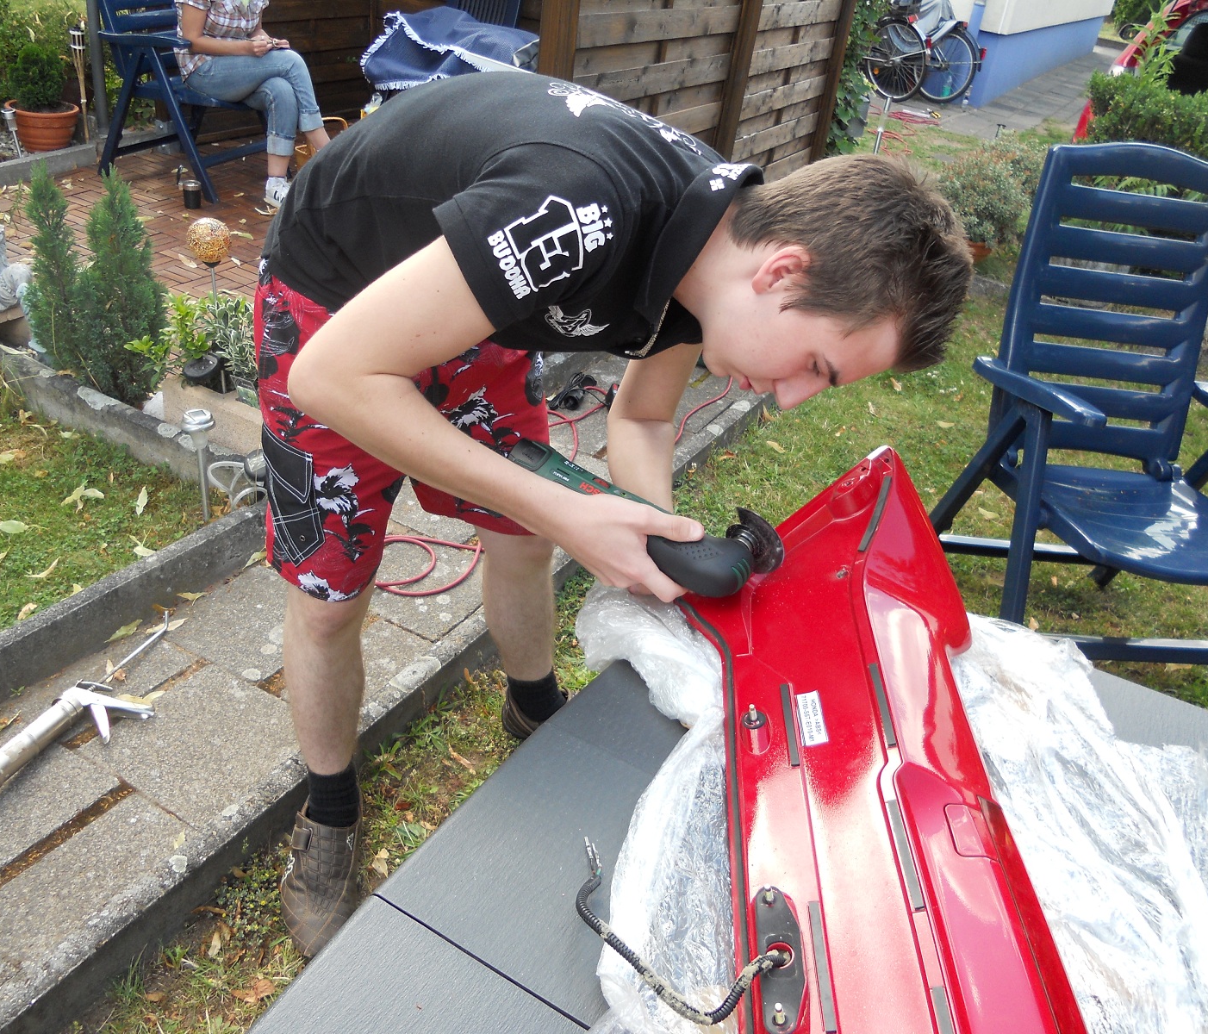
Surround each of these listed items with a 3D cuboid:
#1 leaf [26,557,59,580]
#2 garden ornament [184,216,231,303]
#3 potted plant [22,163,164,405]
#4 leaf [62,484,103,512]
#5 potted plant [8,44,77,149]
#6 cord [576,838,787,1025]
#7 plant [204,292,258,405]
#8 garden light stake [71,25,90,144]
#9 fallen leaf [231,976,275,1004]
[{"bbox_3d":[-1.103,0.105,2.133,0.032,0.020,0.078,21,33,20],"label":"leaf"},{"bbox_3d":[-0.834,-0.450,2.340,0.100,0.405,0.100,-3,33,-19],"label":"garden ornament"},{"bbox_3d":[-1.219,-0.560,2.584,0.340,0.552,0.270,-7,34,-24],"label":"potted plant"},{"bbox_3d":[-1.139,-0.045,2.371,0.061,0.030,0.123,9,31,1],"label":"leaf"},{"bbox_3d":[-2.252,-1.679,4.293,0.290,0.403,0.290,-8,35,-25],"label":"potted plant"},{"bbox_3d":[0.038,0.337,0.886,0.208,0.065,0.080,30,37,31],"label":"cord"},{"bbox_3d":[-0.809,-0.367,2.410,0.200,0.280,0.200,-3,33,-18],"label":"plant"},{"bbox_3d":[-2.146,-1.780,4.421,0.065,0.461,0.065,-7,34,-24],"label":"garden light stake"},{"bbox_3d":[-0.511,0.695,1.572,0.054,0.025,0.033,-15,38,-34],"label":"fallen leaf"}]

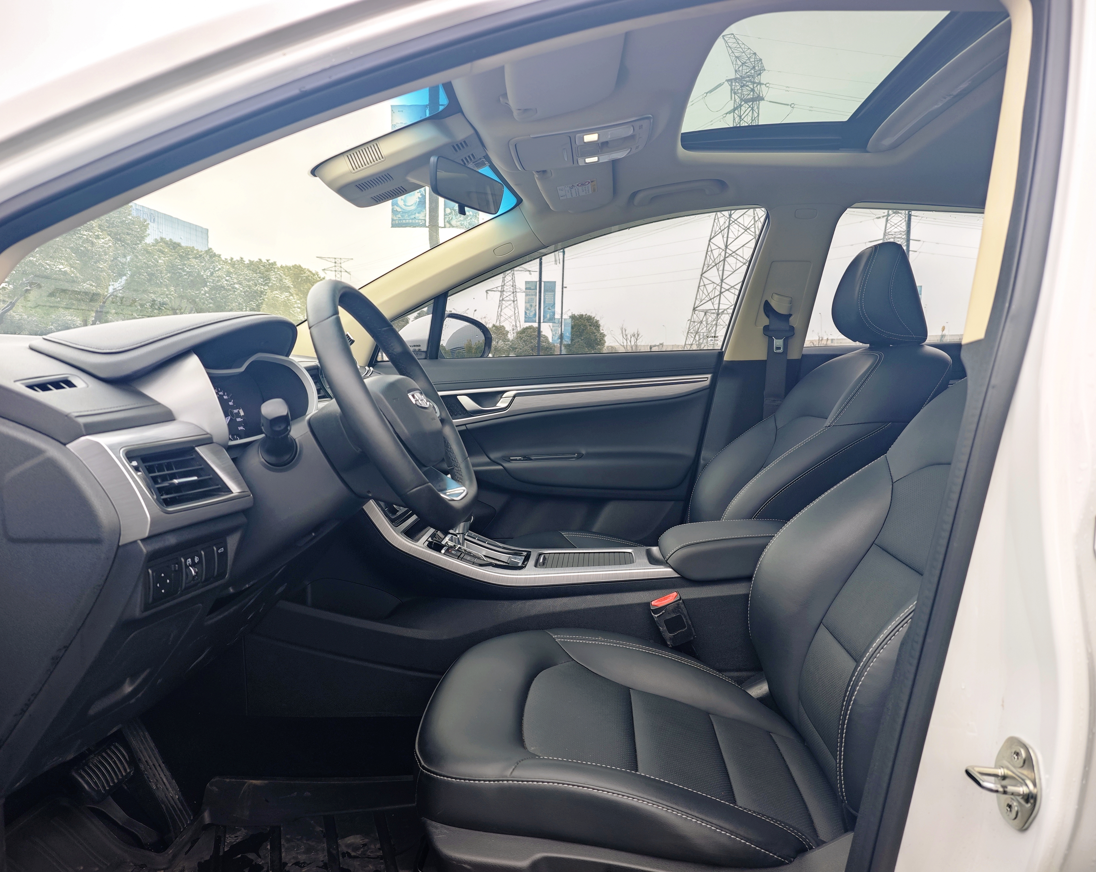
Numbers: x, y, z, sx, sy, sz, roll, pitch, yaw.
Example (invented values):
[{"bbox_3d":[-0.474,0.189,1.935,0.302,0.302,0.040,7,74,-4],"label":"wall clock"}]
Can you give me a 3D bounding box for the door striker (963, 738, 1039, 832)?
[{"bbox_3d":[0.383,0.291,0.649,0.043,0.073,0.058,2,7,3],"label":"door striker"}]

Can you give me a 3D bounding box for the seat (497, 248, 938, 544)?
[{"bbox_3d":[0.329,0.076,1.709,0.886,0.985,0.522,2,7,3],"label":"seat"}]

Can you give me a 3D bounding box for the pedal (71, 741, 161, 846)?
[{"bbox_3d":[-0.640,0.527,1.149,0.113,0.143,0.094,2,7,3],"label":"pedal"}]

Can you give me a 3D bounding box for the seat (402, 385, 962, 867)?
[{"bbox_3d":[0.296,0.162,1.016,0.886,0.985,0.522,2,7,3],"label":"seat"}]

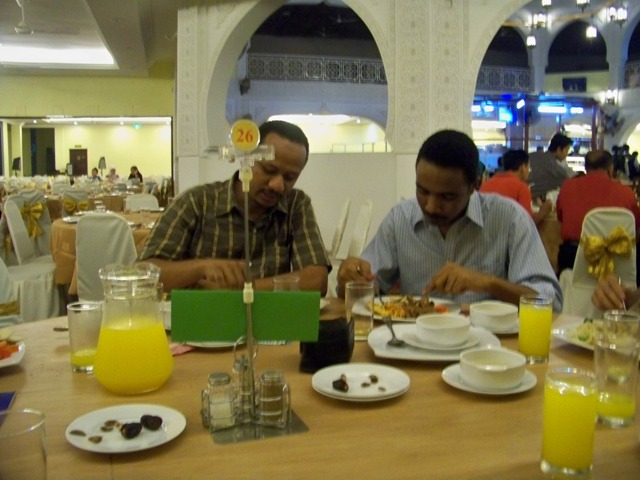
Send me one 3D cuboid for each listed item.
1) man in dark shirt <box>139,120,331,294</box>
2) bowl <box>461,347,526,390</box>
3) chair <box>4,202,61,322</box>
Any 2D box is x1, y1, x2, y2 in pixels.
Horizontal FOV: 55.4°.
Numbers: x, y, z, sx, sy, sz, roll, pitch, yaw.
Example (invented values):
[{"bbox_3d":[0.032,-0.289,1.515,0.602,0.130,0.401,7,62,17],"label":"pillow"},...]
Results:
[{"bbox_3d":[-0.256,0.296,1.796,0.550,1.270,0.720,0,7,-6],"label":"man in dark shirt"},{"bbox_3d":[0.291,0.223,1.024,0.110,0.052,0.110,0,7,0],"label":"bowl"},{"bbox_3d":[-1.934,0.170,4.171,0.530,0.910,0.450,0,7,-10],"label":"chair"}]

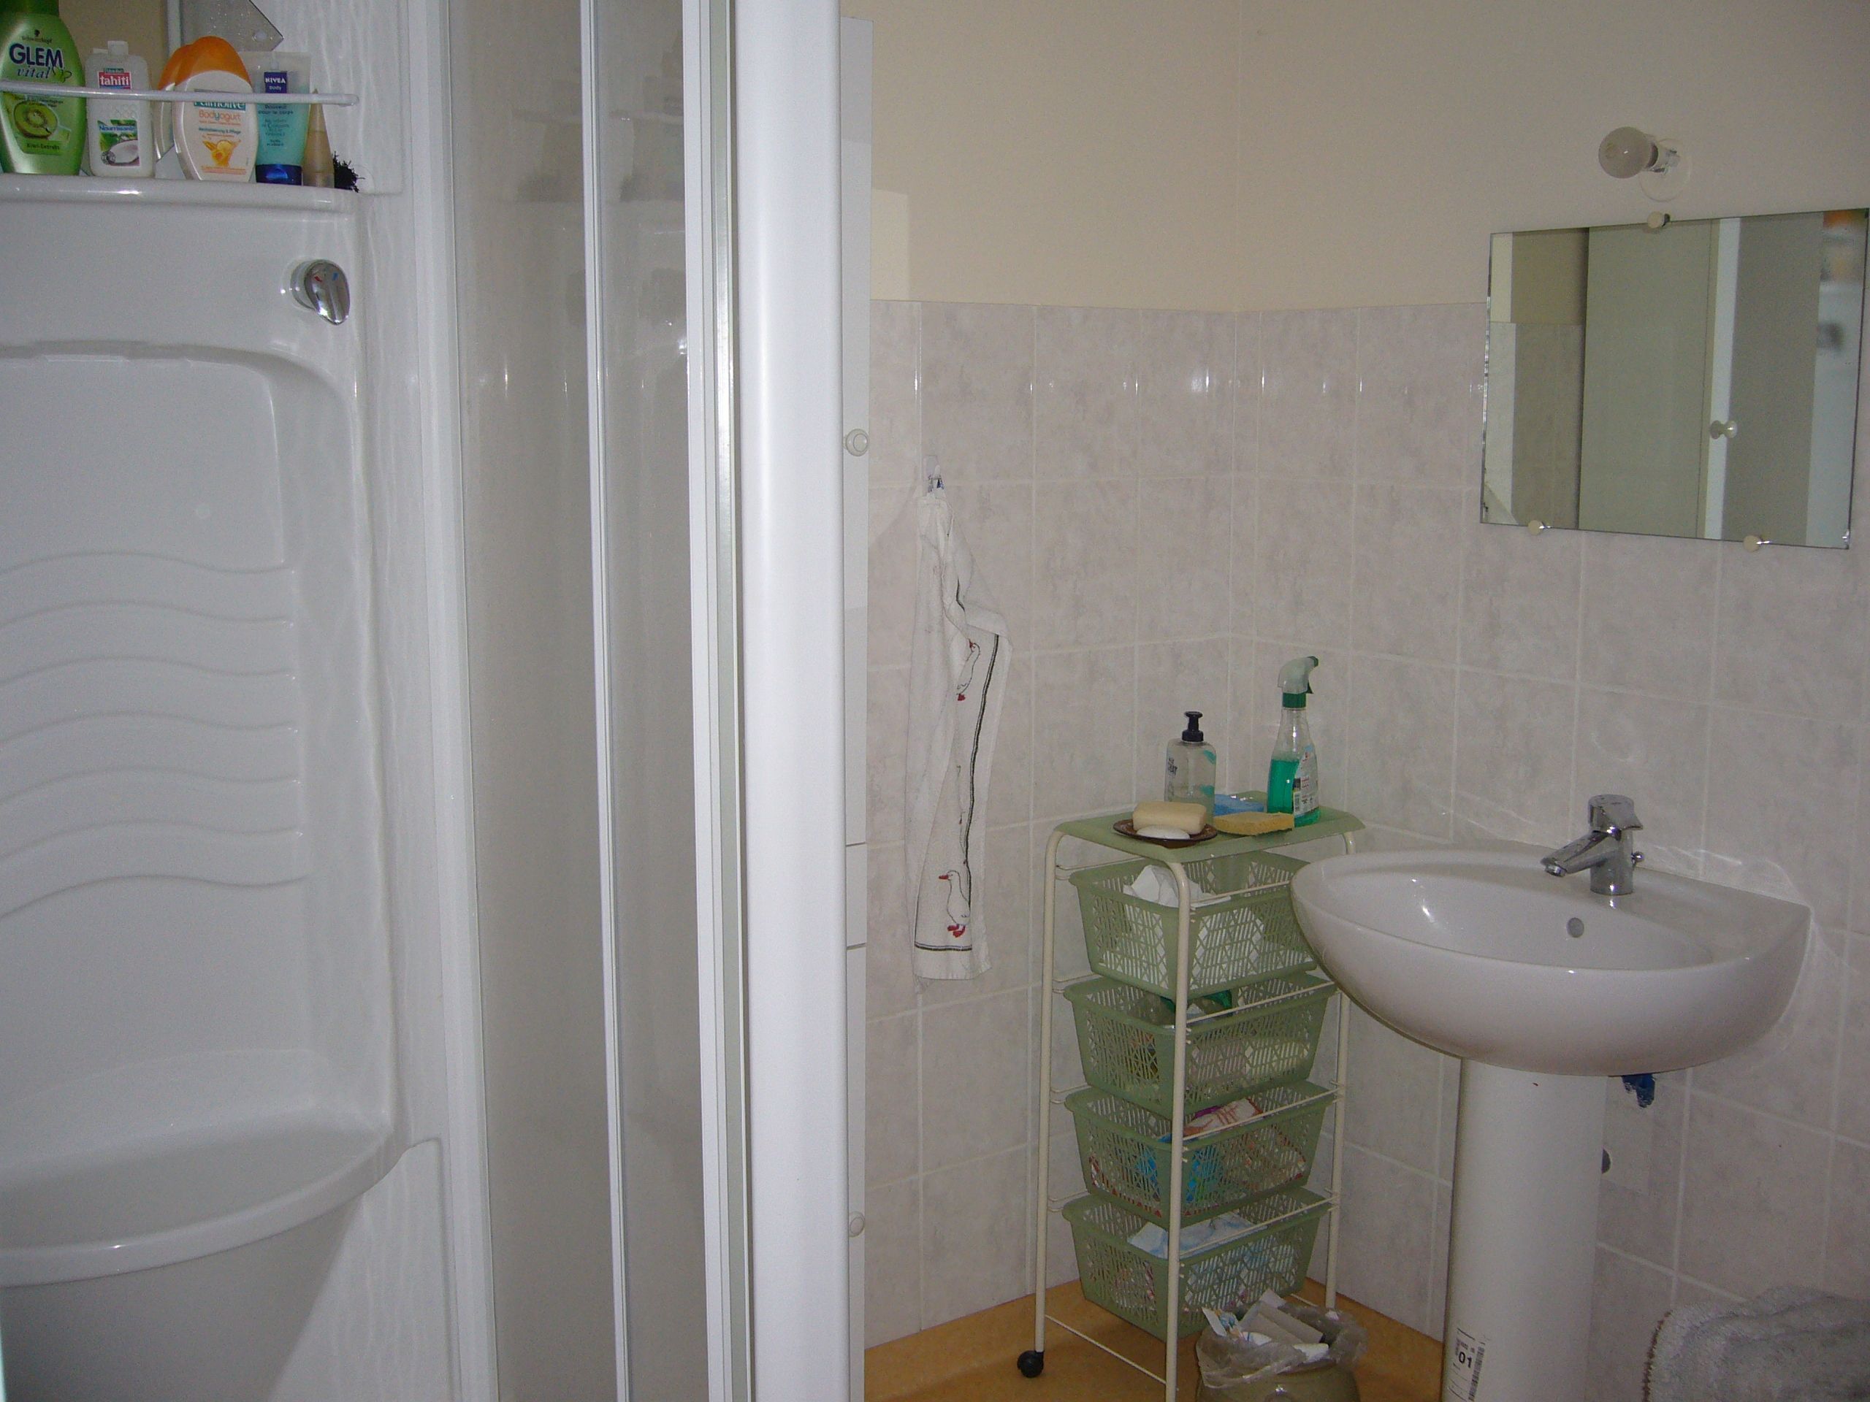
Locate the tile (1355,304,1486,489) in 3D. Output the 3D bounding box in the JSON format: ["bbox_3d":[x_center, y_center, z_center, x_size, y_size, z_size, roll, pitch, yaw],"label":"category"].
[{"bbox_3d":[0.677,-0.432,2.670,0.010,0.250,0.200,-7,11,-35],"label":"tile"}]

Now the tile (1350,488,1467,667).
[{"bbox_3d":[0.681,-0.185,2.726,0.010,0.250,0.200,-6,11,-35],"label":"tile"}]

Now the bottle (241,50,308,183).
[{"bbox_3d":[-0.679,-0.597,1.945,0.069,0.146,0.044,-4,10,-22],"label":"bottle"}]

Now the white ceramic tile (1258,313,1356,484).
[{"bbox_3d":[0.563,-0.457,2.826,0.010,0.250,0.200,-7,11,-35],"label":"white ceramic tile"}]

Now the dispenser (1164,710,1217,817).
[{"bbox_3d":[0.357,0.093,2.626,0.069,0.157,0.064,1,9,8],"label":"dispenser"}]

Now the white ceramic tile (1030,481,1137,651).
[{"bbox_3d":[0.224,-0.201,2.819,0.200,0.250,0.010,-7,11,-35],"label":"white ceramic tile"}]

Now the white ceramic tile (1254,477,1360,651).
[{"bbox_3d":[0.564,-0.211,2.888,0.010,0.250,0.200,-6,11,-35],"label":"white ceramic tile"}]

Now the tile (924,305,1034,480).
[{"bbox_3d":[0.060,-0.433,2.675,0.200,0.250,0.010,-6,11,-35],"label":"tile"}]

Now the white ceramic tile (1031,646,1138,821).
[{"bbox_3d":[0.223,0.047,2.869,0.200,0.250,0.010,-6,11,-35],"label":"white ceramic tile"}]

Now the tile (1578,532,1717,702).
[{"bbox_3d":[0.907,-0.135,2.398,0.010,0.250,0.200,-7,11,-35],"label":"tile"}]

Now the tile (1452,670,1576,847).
[{"bbox_3d":[0.793,0.088,2.594,0.010,0.250,0.200,-7,11,-35],"label":"tile"}]

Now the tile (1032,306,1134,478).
[{"bbox_3d":[0.223,-0.449,2.780,0.200,0.250,0.010,-7,11,-35],"label":"tile"}]

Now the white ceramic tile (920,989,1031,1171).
[{"bbox_3d":[0.061,0.561,2.821,0.200,0.250,0.010,-7,11,-35],"label":"white ceramic tile"}]

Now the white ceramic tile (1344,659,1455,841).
[{"bbox_3d":[0.681,0.064,2.765,0.010,0.250,0.200,-6,11,-35],"label":"white ceramic tile"}]

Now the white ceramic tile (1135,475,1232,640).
[{"bbox_3d":[0.388,-0.220,2.947,0.202,0.250,0.010,-6,11,-35],"label":"white ceramic tile"}]

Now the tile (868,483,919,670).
[{"bbox_3d":[-0.105,-0.163,2.584,0.200,0.250,0.010,-7,11,-35],"label":"tile"}]

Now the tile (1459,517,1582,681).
[{"bbox_3d":[0.792,-0.160,2.554,0.010,0.250,0.200,-7,11,-35],"label":"tile"}]

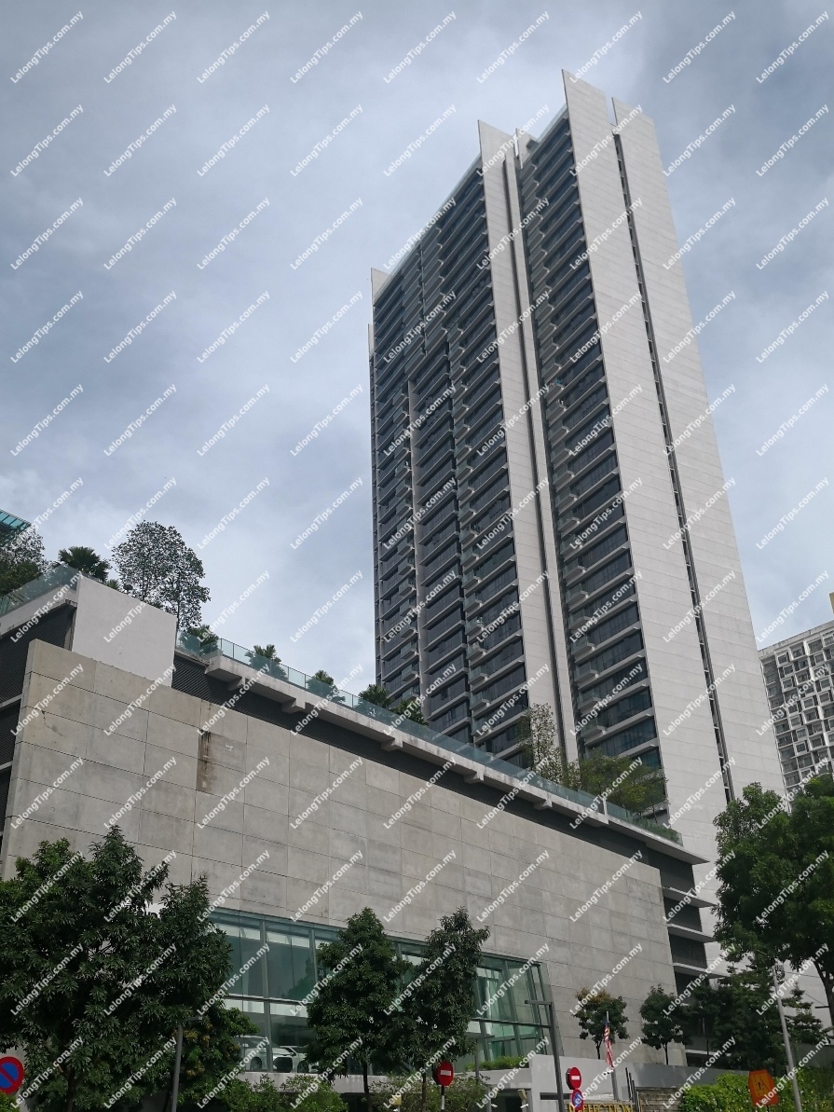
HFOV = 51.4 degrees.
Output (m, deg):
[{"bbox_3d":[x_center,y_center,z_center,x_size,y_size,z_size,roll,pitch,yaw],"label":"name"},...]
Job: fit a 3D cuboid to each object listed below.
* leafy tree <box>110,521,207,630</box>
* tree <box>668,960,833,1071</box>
[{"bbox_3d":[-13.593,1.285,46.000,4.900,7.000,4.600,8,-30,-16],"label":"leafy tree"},{"bbox_3d":[21.867,30.442,57.000,9.300,8.300,8.200,-10,-30,16],"label":"tree"}]

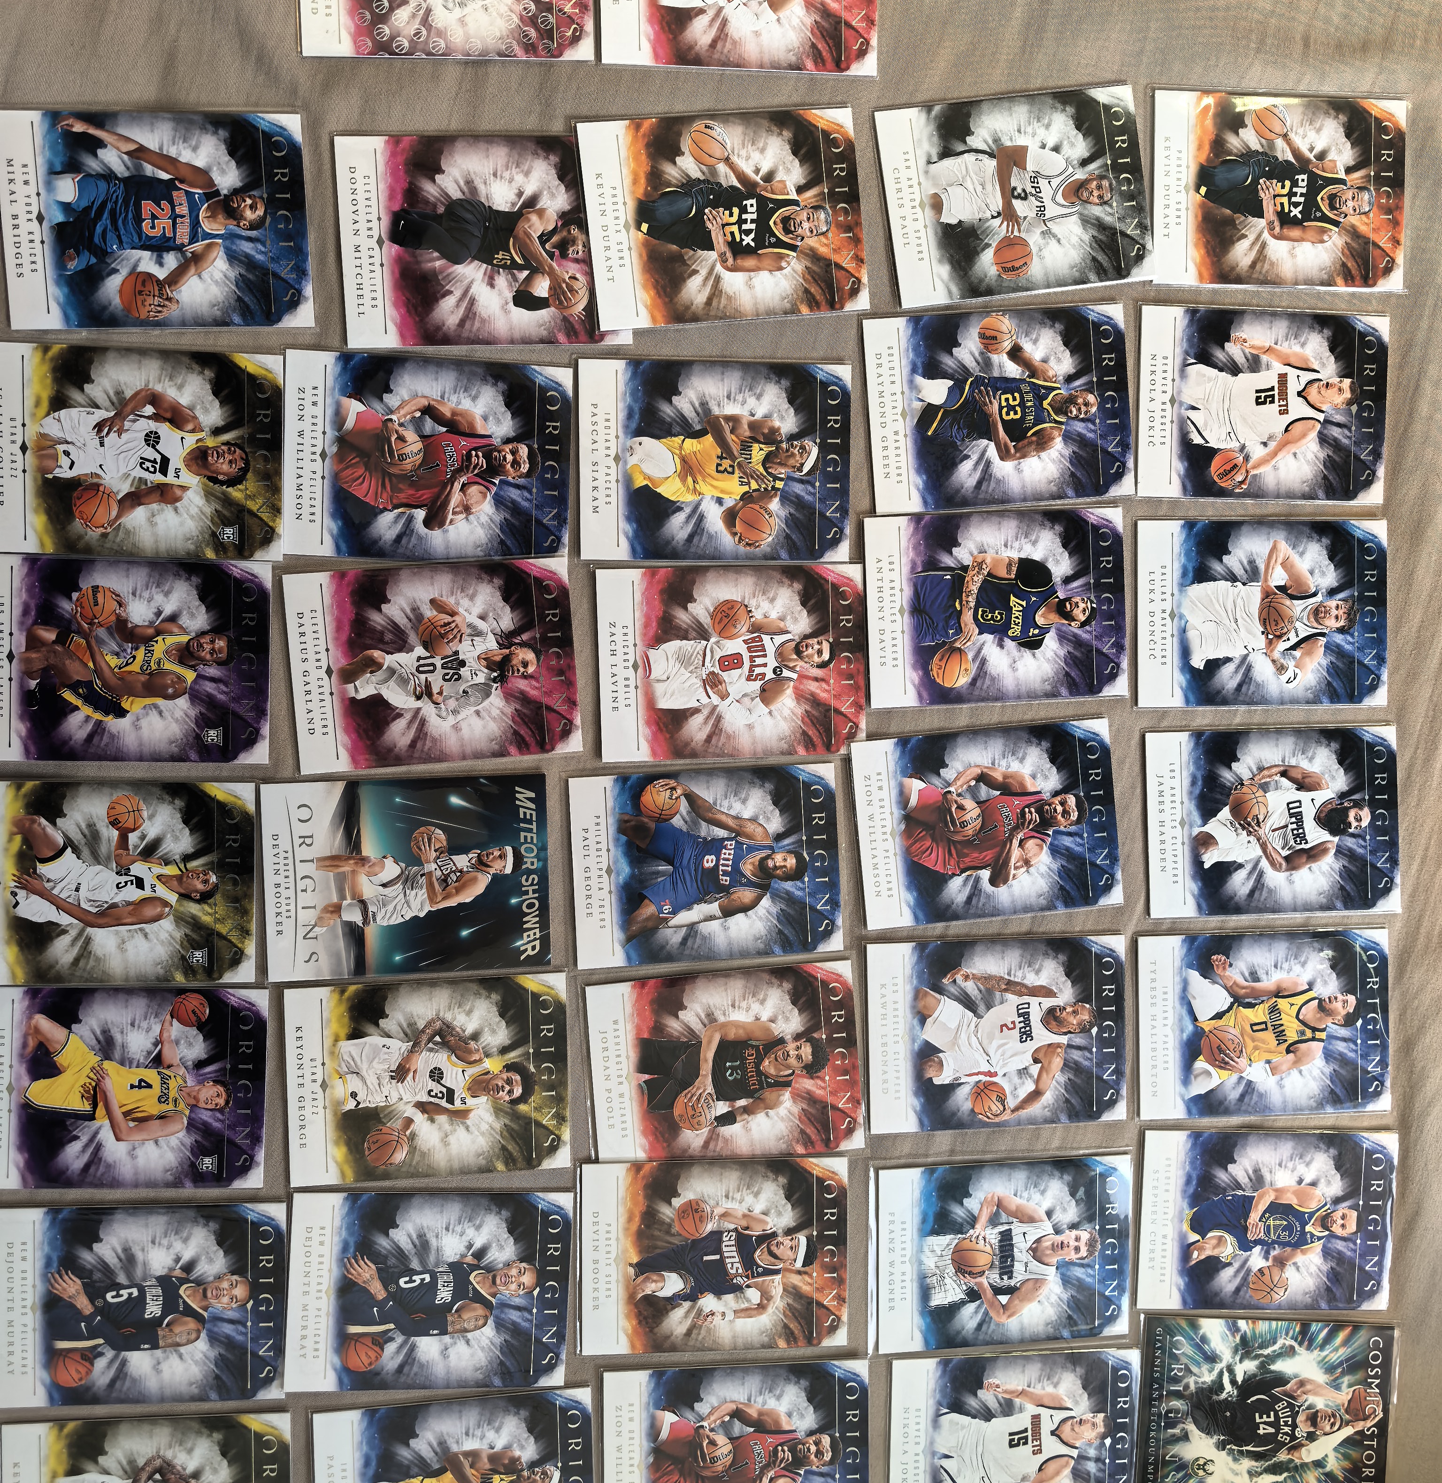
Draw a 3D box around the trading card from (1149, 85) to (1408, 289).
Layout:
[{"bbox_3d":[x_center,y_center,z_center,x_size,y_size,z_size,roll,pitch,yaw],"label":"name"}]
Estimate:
[{"bbox_3d":[0.190,-0.187,0.453,0.089,0.001,0.064,-1,92,-5],"label":"trading card"}]

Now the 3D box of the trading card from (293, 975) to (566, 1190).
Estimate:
[{"bbox_3d":[-0.094,0.109,0.430,0.089,0.001,0.064,-2,93,-7],"label":"trading card"}]

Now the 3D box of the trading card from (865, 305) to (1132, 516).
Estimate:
[{"bbox_3d":[0.093,-0.111,0.443,0.089,0.001,0.064,-5,93,-7],"label":"trading card"}]

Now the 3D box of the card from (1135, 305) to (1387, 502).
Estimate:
[{"bbox_3d":[0.185,-0.114,0.452,0.089,0.001,0.064,0,92,-7],"label":"card"}]

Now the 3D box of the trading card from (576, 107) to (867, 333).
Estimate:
[{"bbox_3d":[0.002,-0.168,0.429,0.089,0.001,0.064,-7,94,-6],"label":"trading card"}]

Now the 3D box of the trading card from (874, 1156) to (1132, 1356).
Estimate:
[{"bbox_3d":[0.098,0.176,0.457,0.089,0.001,0.064,-1,93,-7],"label":"trading card"}]

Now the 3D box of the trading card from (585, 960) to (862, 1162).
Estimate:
[{"bbox_3d":[0.002,0.108,0.442,0.089,0.001,0.064,-4,92,-7],"label":"trading card"}]

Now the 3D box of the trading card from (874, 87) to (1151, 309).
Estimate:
[{"bbox_3d":[0.098,-0.180,0.441,0.089,0.001,0.064,-9,94,-7],"label":"trading card"}]

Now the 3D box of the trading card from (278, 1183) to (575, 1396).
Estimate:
[{"bbox_3d":[-0.094,0.178,0.432,0.089,0.001,0.064,3,91,-8],"label":"trading card"}]

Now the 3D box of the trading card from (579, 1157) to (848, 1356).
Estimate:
[{"bbox_3d":[-0.002,0.172,0.446,0.089,0.001,0.064,0,91,-5],"label":"trading card"}]

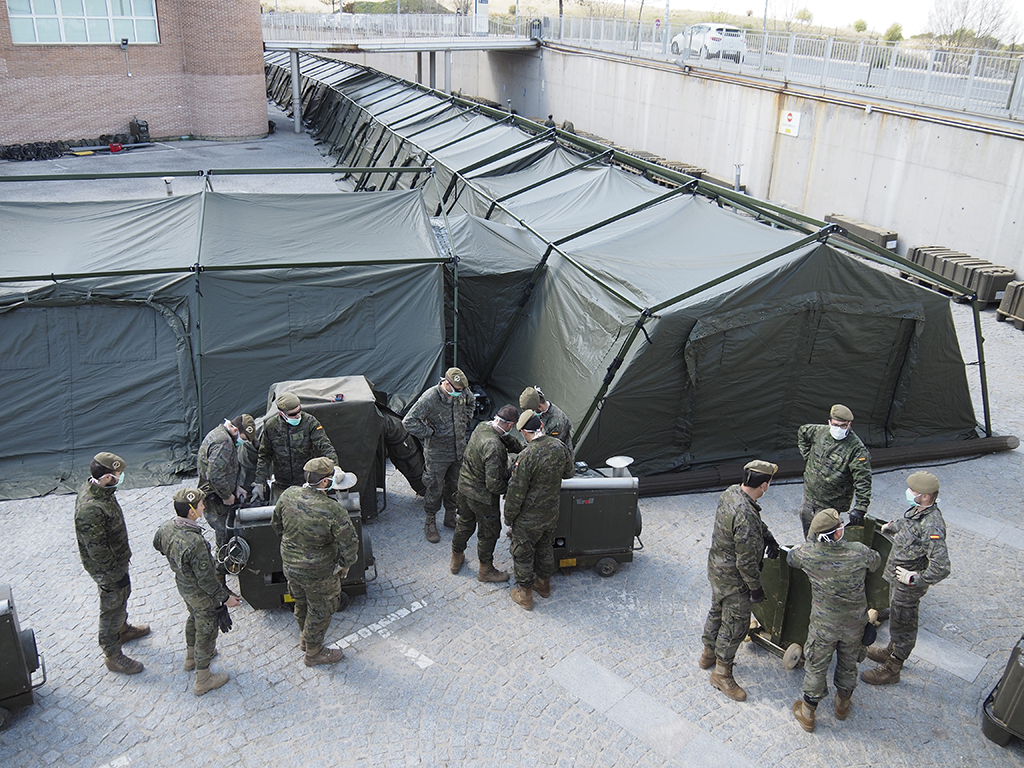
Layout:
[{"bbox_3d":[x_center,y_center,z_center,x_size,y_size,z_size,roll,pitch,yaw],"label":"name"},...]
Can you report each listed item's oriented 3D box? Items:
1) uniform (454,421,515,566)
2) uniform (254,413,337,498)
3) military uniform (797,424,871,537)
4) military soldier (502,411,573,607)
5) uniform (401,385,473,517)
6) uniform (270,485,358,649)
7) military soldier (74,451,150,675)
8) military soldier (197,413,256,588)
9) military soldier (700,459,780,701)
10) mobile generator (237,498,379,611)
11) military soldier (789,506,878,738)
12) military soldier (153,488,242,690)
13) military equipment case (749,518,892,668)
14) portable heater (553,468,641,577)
[{"bbox_3d":[-0.232,0.959,7.325,0.500,1.320,0.540,-14,27,-34],"label":"uniform"},{"bbox_3d":[-1.840,0.919,7.254,0.640,1.370,0.420,-8,24,-18],"label":"uniform"},{"bbox_3d":[2.828,1.025,7.494,0.660,1.380,0.460,16,26,31],"label":"military uniform"},{"bbox_3d":[0.190,1.026,6.800,0.560,1.760,0.480,-12,25,-26],"label":"military soldier"},{"bbox_3d":[-0.620,0.690,7.754,0.660,1.390,0.420,-12,26,-28],"label":"uniform"},{"bbox_3d":[-1.430,1.363,6.182,0.600,1.370,0.420,13,26,29],"label":"uniform"},{"bbox_3d":[-2.964,1.283,6.166,0.460,1.780,0.540,-3,22,-11],"label":"military soldier"},{"bbox_3d":[-2.425,1.014,7.075,0.550,1.630,0.500,-5,23,-16],"label":"military soldier"},{"bbox_3d":[1.630,1.346,5.948,0.580,1.820,0.540,-6,23,-14],"label":"military soldier"},{"bbox_3d":[-1.776,1.361,7.045,1.150,1.050,0.520,-4,23,-15],"label":"mobile generator"},{"bbox_3d":[2.100,1.559,5.538,0.660,1.740,0.480,6,23,14],"label":"military soldier"},{"bbox_3d":[-2.249,1.437,6.003,0.600,1.660,0.540,-14,27,-34],"label":"military soldier"},{"bbox_3d":[2.588,1.605,6.934,1.200,0.950,0.640,-15,27,-36],"label":"military equipment case"},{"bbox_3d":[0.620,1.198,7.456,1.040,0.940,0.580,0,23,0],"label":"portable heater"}]

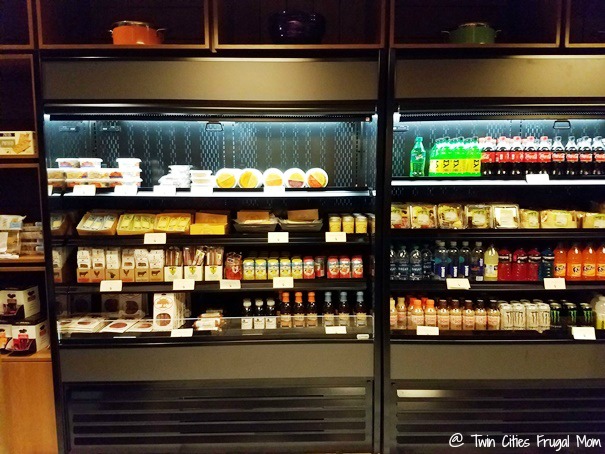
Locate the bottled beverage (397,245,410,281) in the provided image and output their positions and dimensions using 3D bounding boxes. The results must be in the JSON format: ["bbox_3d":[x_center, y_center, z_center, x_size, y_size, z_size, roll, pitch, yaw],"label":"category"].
[{"bbox_3d":[0.609,0.215,2.721,0.067,0.205,0.067,0,5,-1],"label":"bottled beverage"}]

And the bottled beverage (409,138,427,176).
[{"bbox_3d":[0.672,-0.404,2.633,0.075,0.230,0.075,0,5,0],"label":"bottled beverage"}]

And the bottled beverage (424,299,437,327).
[{"bbox_3d":[0.773,0.528,2.729,0.064,0.172,0.064,0,5,-1],"label":"bottled beverage"}]

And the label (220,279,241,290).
[{"bbox_3d":[-0.405,0.326,2.570,0.115,0.056,0.005,0,-7,0],"label":"label"}]

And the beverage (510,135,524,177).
[{"bbox_3d":[1.260,-0.412,2.664,0.073,0.232,0.073,0,5,-1],"label":"beverage"}]

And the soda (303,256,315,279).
[{"bbox_3d":[0.038,0.231,2.520,0.065,0.118,0.065,0,6,0],"label":"soda"}]

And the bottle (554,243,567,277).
[{"bbox_3d":[1.602,0.215,2.813,0.071,0.227,0.071,0,5,-1],"label":"bottle"}]

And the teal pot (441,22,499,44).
[{"bbox_3d":[0.973,-1.086,2.608,0.345,0.180,0.275,0,5,0],"label":"teal pot"}]

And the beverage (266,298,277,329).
[{"bbox_3d":[-0.185,0.518,2.712,0.060,0.168,0.060,0,5,0],"label":"beverage"}]

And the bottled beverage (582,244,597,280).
[{"bbox_3d":[1.718,0.209,2.720,0.073,0.225,0.073,0,5,-1],"label":"bottled beverage"}]

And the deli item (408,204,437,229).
[{"bbox_3d":[0.698,-0.057,2.610,0.148,0.140,0.070,0,0,0],"label":"deli item"}]

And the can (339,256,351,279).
[{"bbox_3d":[0.237,0.231,2.520,0.065,0.118,0.065,0,6,0],"label":"can"}]

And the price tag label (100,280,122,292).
[{"bbox_3d":[-1.025,0.319,2.440,0.114,0.057,0.006,0,6,0],"label":"price tag label"}]

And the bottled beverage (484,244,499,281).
[{"bbox_3d":[1.116,0.208,2.682,0.077,0.213,0.077,0,5,0],"label":"bottled beverage"}]

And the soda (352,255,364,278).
[{"bbox_3d":[0.330,0.242,2.709,0.064,0.121,0.064,0,5,-1],"label":"soda"}]

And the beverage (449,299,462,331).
[{"bbox_3d":[0.848,0.491,2.510,0.067,0.168,0.067,0,6,0],"label":"beverage"}]

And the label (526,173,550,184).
[{"bbox_3d":[1.312,-0.268,2.530,0.118,0.055,0.005,0,-3,0],"label":"label"}]

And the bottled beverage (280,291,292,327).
[{"bbox_3d":[-0.100,0.504,2.768,0.066,0.204,0.066,0,5,-1],"label":"bottled beverage"}]

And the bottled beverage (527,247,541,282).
[{"bbox_3d":[1.389,0.222,2.721,0.072,0.200,0.072,0,5,-1],"label":"bottled beverage"}]

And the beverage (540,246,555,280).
[{"bbox_3d":[1.430,0.216,2.650,0.073,0.201,0.073,0,5,0],"label":"beverage"}]

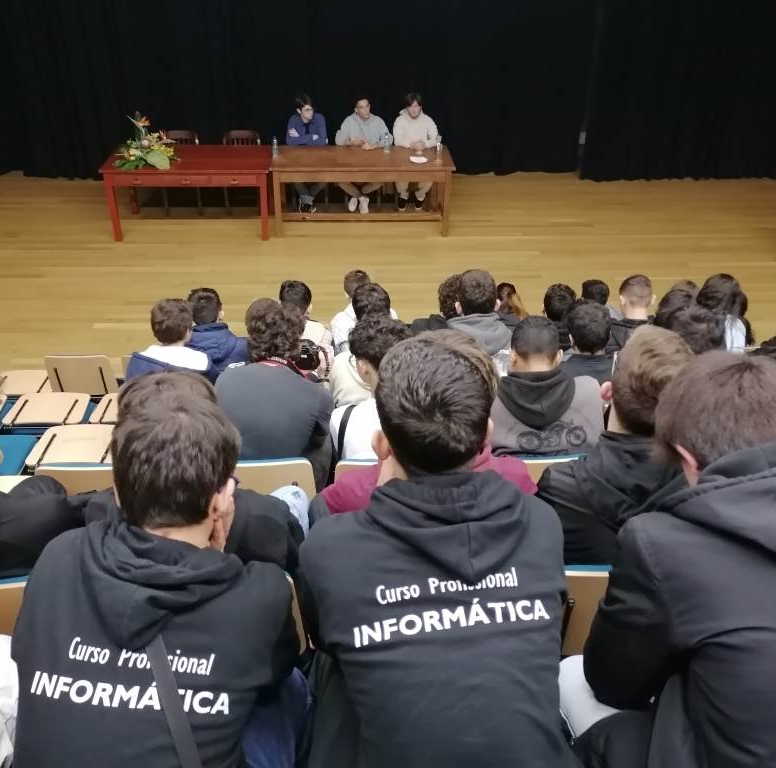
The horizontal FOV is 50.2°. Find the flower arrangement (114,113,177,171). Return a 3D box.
[{"bbox_3d":[-2.545,-2.607,8.728,0.620,0.530,0.500,0,31,-3],"label":"flower arrangement"}]

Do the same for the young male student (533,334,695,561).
[{"bbox_3d":[0.576,0.361,2.273,0.500,1.220,0.780,-1,32,-5],"label":"young male student"}]

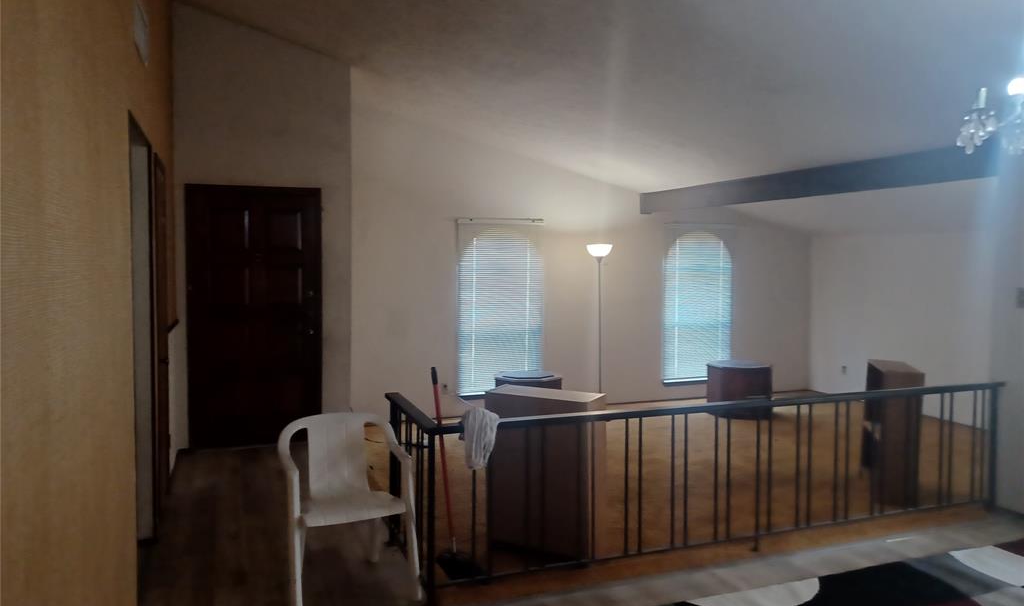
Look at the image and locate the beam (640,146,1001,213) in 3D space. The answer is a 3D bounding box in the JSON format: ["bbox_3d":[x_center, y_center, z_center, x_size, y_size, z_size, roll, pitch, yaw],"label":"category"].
[{"bbox_3d":[2.122,-0.951,6.102,0.140,0.220,3.830,-1,4,-21],"label":"beam"}]

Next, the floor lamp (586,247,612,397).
[{"bbox_3d":[0.860,0.255,7.298,0.270,1.690,0.270,1,3,0],"label":"floor lamp"}]

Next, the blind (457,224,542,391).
[{"bbox_3d":[-0.095,0.064,7.320,0.900,1.690,0.060,-1,4,-21],"label":"blind"}]

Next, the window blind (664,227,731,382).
[{"bbox_3d":[2.064,0.035,8.198,0.910,1.660,0.090,-1,4,-21],"label":"window blind"}]

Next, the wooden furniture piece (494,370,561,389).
[{"bbox_3d":[0.146,0.892,6.556,0.620,0.490,0.620,0,3,-7],"label":"wooden furniture piece"}]

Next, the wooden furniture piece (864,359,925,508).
[{"bbox_3d":[2.555,0.841,4.983,0.260,0.820,0.580,1,3,16],"label":"wooden furniture piece"}]

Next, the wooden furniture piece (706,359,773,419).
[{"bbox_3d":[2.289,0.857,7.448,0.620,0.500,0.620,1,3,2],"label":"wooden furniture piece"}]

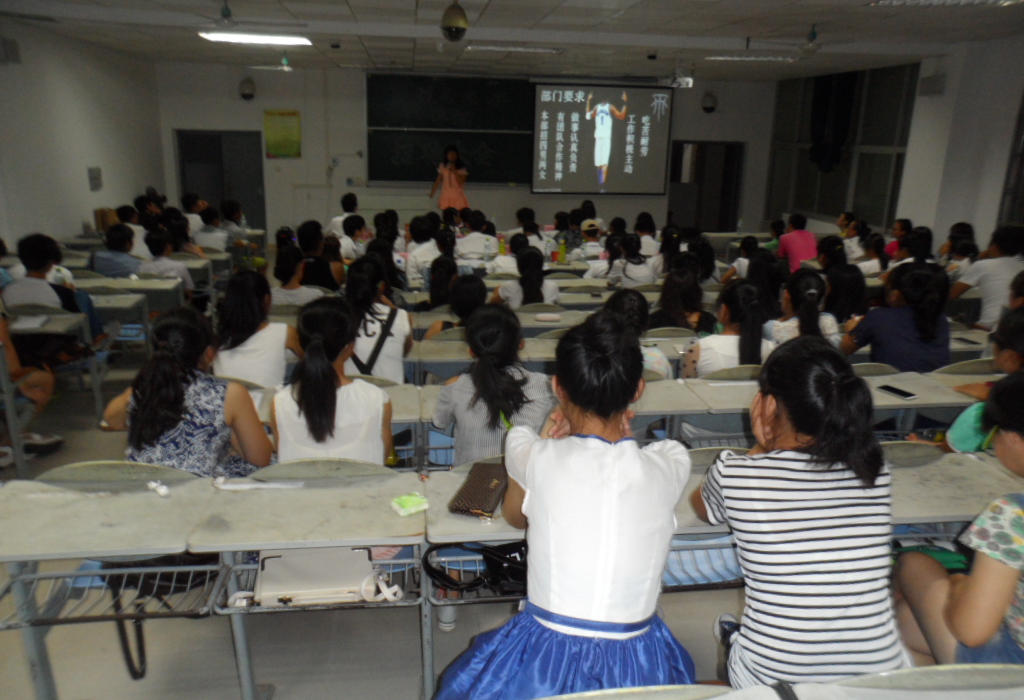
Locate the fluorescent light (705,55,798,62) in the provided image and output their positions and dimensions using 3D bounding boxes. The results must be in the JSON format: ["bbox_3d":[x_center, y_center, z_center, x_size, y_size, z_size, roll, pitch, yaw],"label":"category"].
[{"bbox_3d":[3.010,-3.679,9.673,1.200,0.090,0.600,0,16,-7],"label":"fluorescent light"}]

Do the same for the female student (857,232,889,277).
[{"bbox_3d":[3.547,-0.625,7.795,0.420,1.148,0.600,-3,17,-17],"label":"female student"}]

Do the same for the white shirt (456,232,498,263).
[{"bbox_3d":[-0.406,-1.097,8.888,0.500,0.560,0.320,0,16,-5],"label":"white shirt"}]

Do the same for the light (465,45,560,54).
[{"bbox_3d":[0.039,-3.668,9.333,1.200,0.090,0.600,0,16,-7],"label":"light"}]

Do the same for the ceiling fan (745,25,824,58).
[{"bbox_3d":[2.757,-2.837,7.112,1.300,0.320,1.300,-1,16,-7],"label":"ceiling fan"}]

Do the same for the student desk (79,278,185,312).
[{"bbox_3d":[-3.260,-0.174,6.375,1.080,0.750,0.420,-1,16,-7],"label":"student desk"}]

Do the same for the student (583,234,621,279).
[{"bbox_3d":[0.845,-0.539,7.253,0.440,1.130,0.680,-4,17,-17],"label":"student"}]

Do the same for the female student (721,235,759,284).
[{"bbox_3d":[1.938,-0.392,6.551,0.440,1.160,0.700,-3,16,-15],"label":"female student"}]

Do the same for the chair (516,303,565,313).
[{"bbox_3d":[0.173,0.004,5.694,0.440,0.800,0.460,0,16,-7],"label":"chair"}]

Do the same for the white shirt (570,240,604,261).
[{"bbox_3d":[0.804,-0.919,8.211,0.420,0.500,0.300,-1,16,-7],"label":"white shirt"}]

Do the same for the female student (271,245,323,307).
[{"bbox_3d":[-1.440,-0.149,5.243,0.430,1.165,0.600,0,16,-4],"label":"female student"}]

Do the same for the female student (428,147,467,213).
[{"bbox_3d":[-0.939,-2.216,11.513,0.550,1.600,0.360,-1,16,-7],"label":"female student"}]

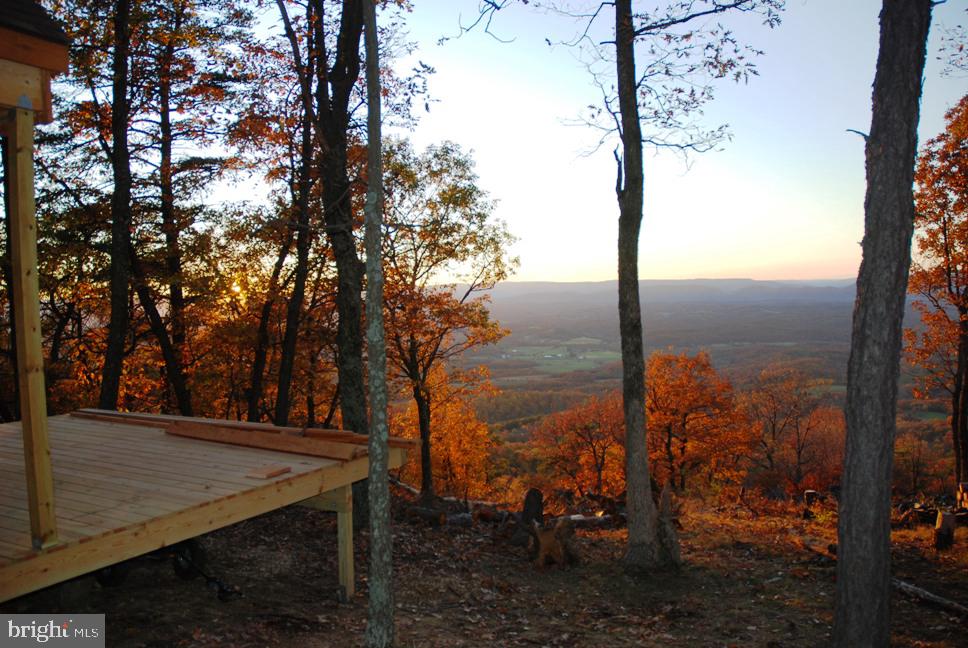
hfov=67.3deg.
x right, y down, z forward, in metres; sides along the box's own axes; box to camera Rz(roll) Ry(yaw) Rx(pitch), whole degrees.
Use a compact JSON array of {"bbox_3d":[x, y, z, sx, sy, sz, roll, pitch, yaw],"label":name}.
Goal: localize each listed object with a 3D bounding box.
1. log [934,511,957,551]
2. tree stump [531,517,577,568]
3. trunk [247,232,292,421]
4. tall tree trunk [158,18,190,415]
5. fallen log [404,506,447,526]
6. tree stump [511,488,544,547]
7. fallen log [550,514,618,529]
[{"bbox_3d":[4.825,2.159,7.600,0.210,0.390,0.210,0,3,33],"label":"log"},{"bbox_3d":[0.727,2.244,7.500,0.460,0.470,0.430,-1,3,0],"label":"tree stump"},{"bbox_3d":[-3.533,0.462,12.000,0.240,4.130,0.240,9,0,0],"label":"trunk"},{"bbox_3d":[-5.406,-1.488,12.800,0.280,7.870,0.280,-3,0,0],"label":"tall tree trunk"},{"bbox_3d":[-0.724,2.396,9.000,0.530,0.180,0.180,0,3,28],"label":"fallen log"},{"bbox_3d":[0.491,2.248,8.400,0.340,0.670,0.340,-1,2,0],"label":"tree stump"},{"bbox_3d":[1.257,2.445,9.000,0.880,0.170,0.170,-2,3,-5],"label":"fallen log"}]

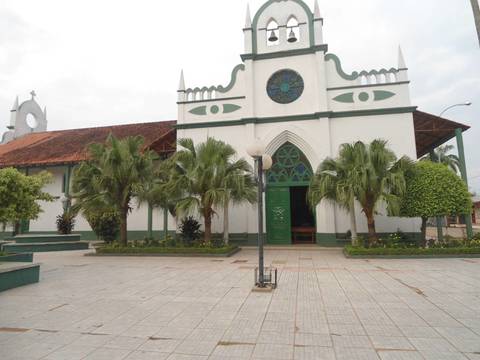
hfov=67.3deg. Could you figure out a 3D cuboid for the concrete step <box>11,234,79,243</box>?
[{"bbox_3d":[-11.385,3.485,21.473,3.900,0.380,1.300,1,-6,-16],"label":"concrete step"}]

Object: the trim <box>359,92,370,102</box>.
[{"bbox_3d":[6.566,-4.382,19.066,0.536,0.508,0.080,-2,-6,13],"label":"trim"}]

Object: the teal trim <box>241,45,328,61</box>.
[{"bbox_3d":[2.460,-7.074,20.241,4.818,0.420,0.500,-2,-6,13],"label":"teal trim"}]

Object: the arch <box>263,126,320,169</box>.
[{"bbox_3d":[2.690,-1.672,18.832,2.900,2.100,0.400,-2,-6,10],"label":"arch"}]

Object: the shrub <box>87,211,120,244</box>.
[{"bbox_3d":[-7.573,2.607,20.000,1.750,1.800,1.700,-2,-6,13],"label":"shrub"}]

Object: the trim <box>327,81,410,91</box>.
[{"bbox_3d":[6.513,-4.795,18.392,4.050,0.130,0.180,-2,-6,10],"label":"trim"}]

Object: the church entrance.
[{"bbox_3d":[2.735,0.676,19.653,2.600,5.600,0.400,-2,-6,13],"label":"church entrance"}]

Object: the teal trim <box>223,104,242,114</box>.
[{"bbox_3d":[-0.424,-4.081,20.661,1.110,0.514,0.080,-2,-6,13],"label":"teal trim"}]

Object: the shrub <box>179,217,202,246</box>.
[{"bbox_3d":[-2.367,2.560,17.280,1.050,1.470,1.050,-2,-6,10],"label":"shrub"}]

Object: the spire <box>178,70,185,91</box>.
[{"bbox_3d":[-3.228,-5.592,20.204,0.360,1.220,0.360,-2,-6,10],"label":"spire"}]

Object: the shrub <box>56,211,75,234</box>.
[{"bbox_3d":[-10.407,2.535,21.500,0.950,1.400,0.950,-2,-6,10],"label":"shrub"}]

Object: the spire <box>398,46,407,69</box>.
[{"bbox_3d":[8.506,-6.409,18.975,0.300,1.170,0.300,-2,-6,13],"label":"spire"}]

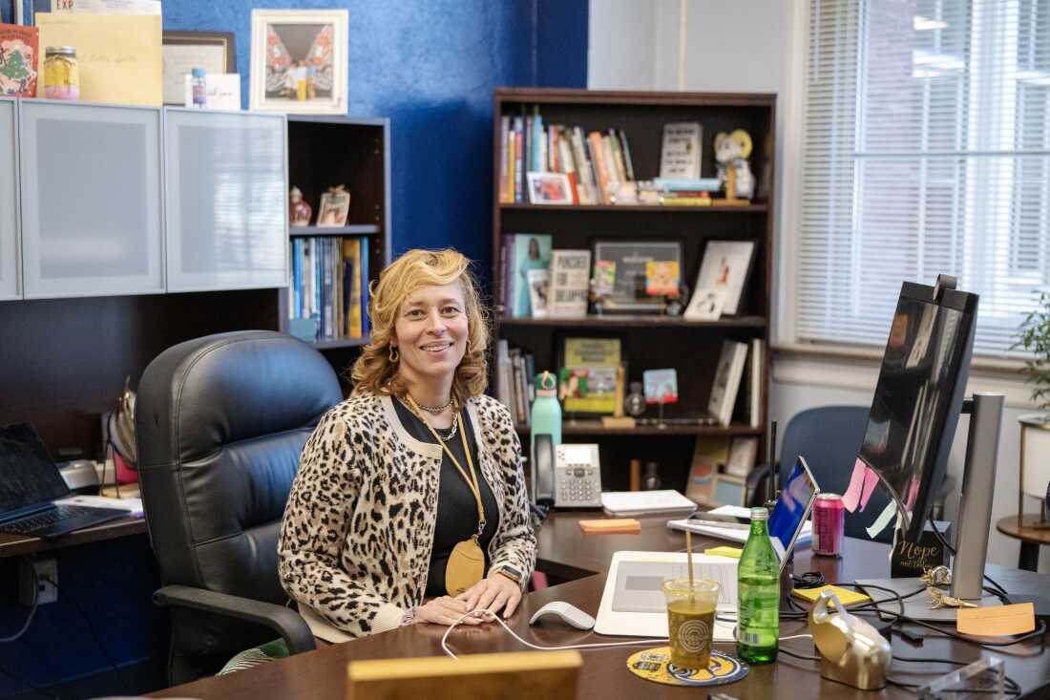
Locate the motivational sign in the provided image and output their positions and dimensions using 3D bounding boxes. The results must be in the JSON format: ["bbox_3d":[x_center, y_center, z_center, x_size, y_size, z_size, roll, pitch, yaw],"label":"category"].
[{"bbox_3d":[0.788,0.406,2.707,0.106,0.088,0.060,1,7,6],"label":"motivational sign"}]

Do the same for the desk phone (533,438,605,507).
[{"bbox_3d":[0.103,0.294,3.299,0.172,0.163,0.135,1,6,0],"label":"desk phone"}]

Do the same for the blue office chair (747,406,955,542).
[{"bbox_3d":[0.918,0.619,3.934,0.610,0.870,0.590,3,7,22],"label":"blue office chair"}]

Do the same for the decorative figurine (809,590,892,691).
[{"bbox_3d":[0.507,0.453,2.104,0.120,0.124,0.068,6,9,41],"label":"decorative figurine"}]

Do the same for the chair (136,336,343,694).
[{"bbox_3d":[-0.446,0.565,2.913,0.700,1.180,0.670,6,8,38],"label":"chair"}]

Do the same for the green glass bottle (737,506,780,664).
[{"bbox_3d":[0.384,0.381,2.187,0.068,0.247,0.068,1,6,0],"label":"green glass bottle"}]

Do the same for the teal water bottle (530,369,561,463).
[{"bbox_3d":[0.052,0.205,3.475,0.078,0.298,0.078,1,6,0],"label":"teal water bottle"}]

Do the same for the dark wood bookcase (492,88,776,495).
[{"bbox_3d":[0.347,0.054,4.605,0.915,1.830,0.310,1,6,0],"label":"dark wood bookcase"}]

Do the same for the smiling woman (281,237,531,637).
[{"bbox_3d":[-0.125,0.506,2.574,0.500,1.380,0.780,-4,8,-38],"label":"smiling woman"}]

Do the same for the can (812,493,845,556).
[{"bbox_3d":[0.647,0.371,2.852,0.066,0.122,0.066,1,6,0],"label":"can"}]

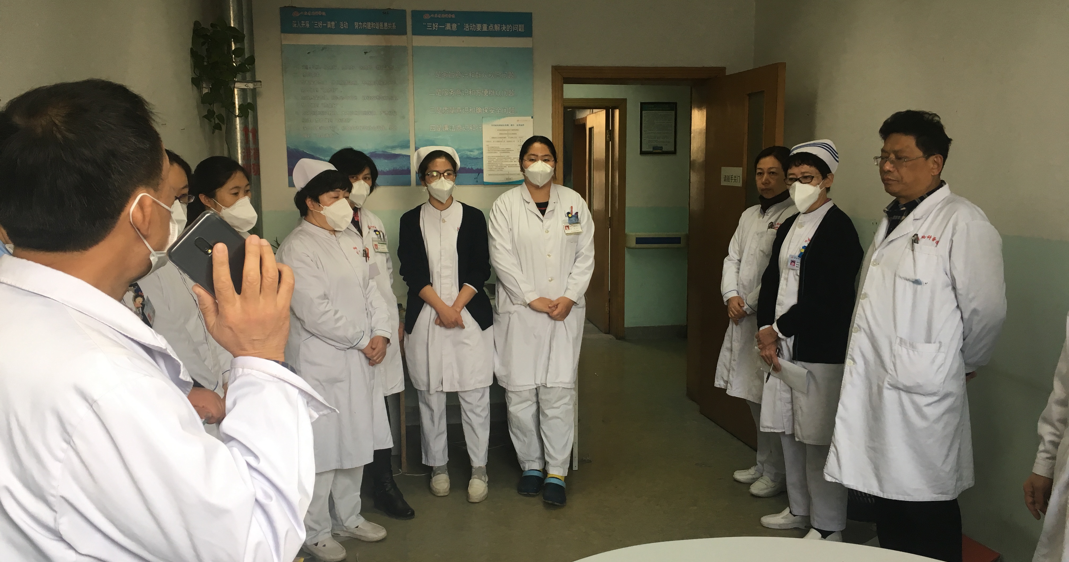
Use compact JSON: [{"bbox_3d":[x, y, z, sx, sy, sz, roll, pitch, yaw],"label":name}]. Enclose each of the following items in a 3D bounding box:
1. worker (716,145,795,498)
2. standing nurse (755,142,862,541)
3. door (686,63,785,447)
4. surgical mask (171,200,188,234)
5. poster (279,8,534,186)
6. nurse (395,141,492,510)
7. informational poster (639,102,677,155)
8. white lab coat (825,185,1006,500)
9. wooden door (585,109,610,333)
[{"bbox_3d":[1.111,0.182,4.240,0.330,1.620,0.460,-5,9,-34],"label":"worker"},{"bbox_3d":[1.119,0.249,3.669,0.370,1.630,0.470,-3,8,-22],"label":"standing nurse"},{"bbox_3d":[1.142,-0.132,5.020,0.050,2.030,0.950,-2,7,-11],"label":"door"},{"bbox_3d":[-1.115,-0.195,2.770,0.085,0.130,0.135,4,9,34],"label":"surgical mask"},{"bbox_3d":[-0.714,-1.052,5.182,1.430,1.005,0.020,-1,7,-8],"label":"poster"},{"bbox_3d":[-0.409,0.197,4.171,0.460,1.630,0.320,-2,7,-10],"label":"nurse"},{"bbox_3d":[1.090,-1.334,7.836,0.327,0.442,0.025,-1,7,-8],"label":"informational poster"},{"bbox_3d":[1.183,0.193,2.796,0.410,0.990,0.510,-3,7,-16],"label":"white lab coat"},{"bbox_3d":[0.597,-0.574,8.572,0.045,2.030,0.920,-2,7,-9],"label":"wooden door"}]

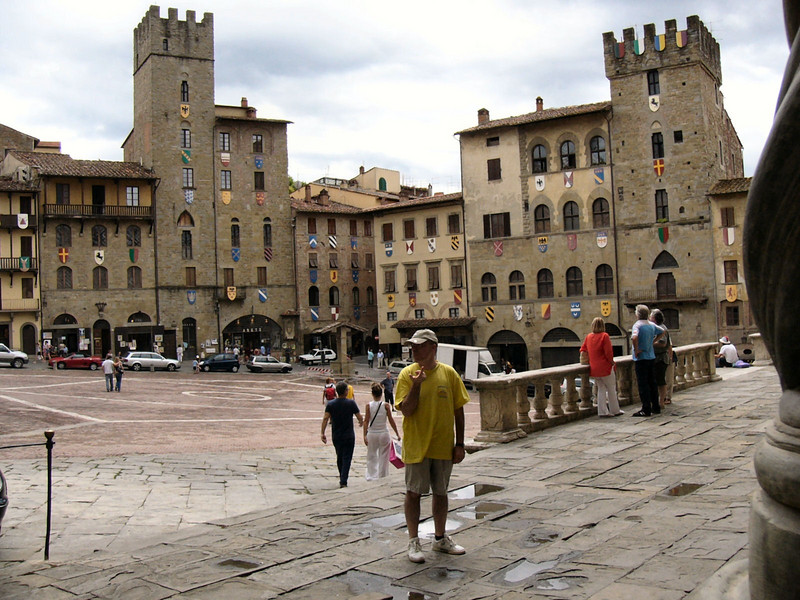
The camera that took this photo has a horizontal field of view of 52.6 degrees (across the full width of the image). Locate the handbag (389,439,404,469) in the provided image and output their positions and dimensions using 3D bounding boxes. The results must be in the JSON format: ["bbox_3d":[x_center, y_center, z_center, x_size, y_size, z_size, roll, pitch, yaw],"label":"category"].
[{"bbox_3d":[-0.055,2.620,13.900,0.140,0.400,0.300,-26,-43,18],"label":"handbag"}]

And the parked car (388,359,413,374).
[{"bbox_3d":[0.889,5.953,68.500,4.000,1.400,1.660,-3,-3,18],"label":"parked car"}]

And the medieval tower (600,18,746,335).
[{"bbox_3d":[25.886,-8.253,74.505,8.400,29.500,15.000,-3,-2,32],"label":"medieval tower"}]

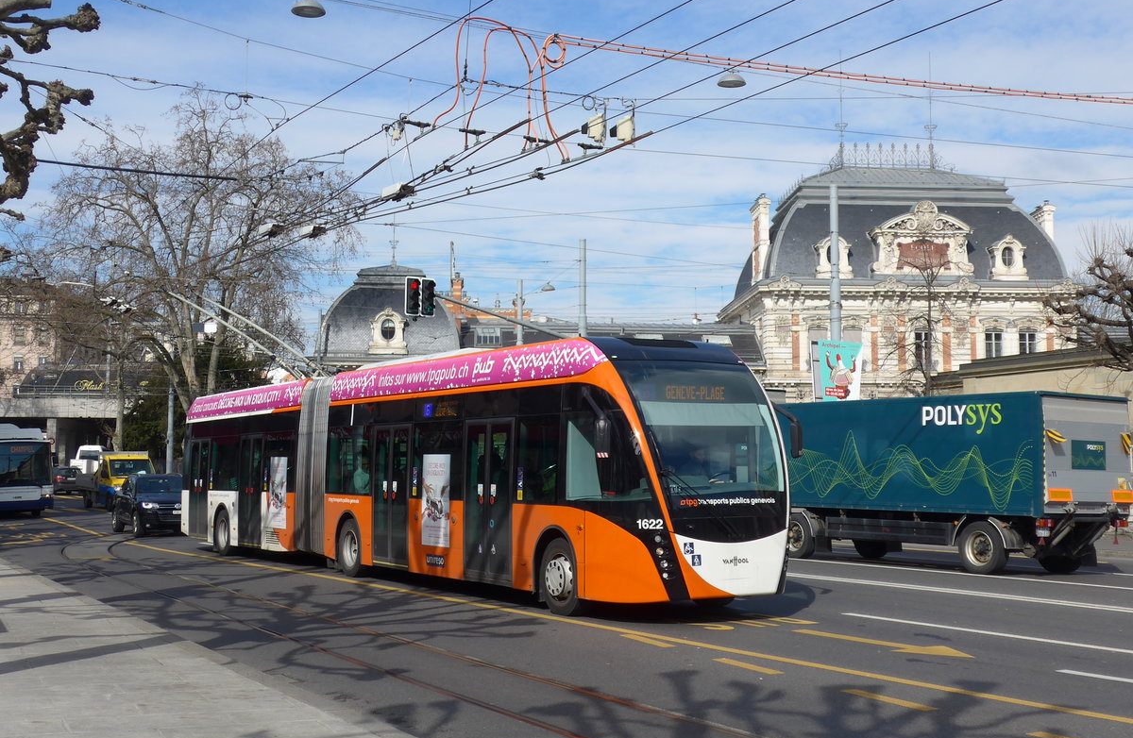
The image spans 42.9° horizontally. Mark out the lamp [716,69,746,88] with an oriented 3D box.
[{"bbox_3d":[2.444,-4.317,21.307,0.420,0.210,0.420,0,-4,0],"label":"lamp"}]

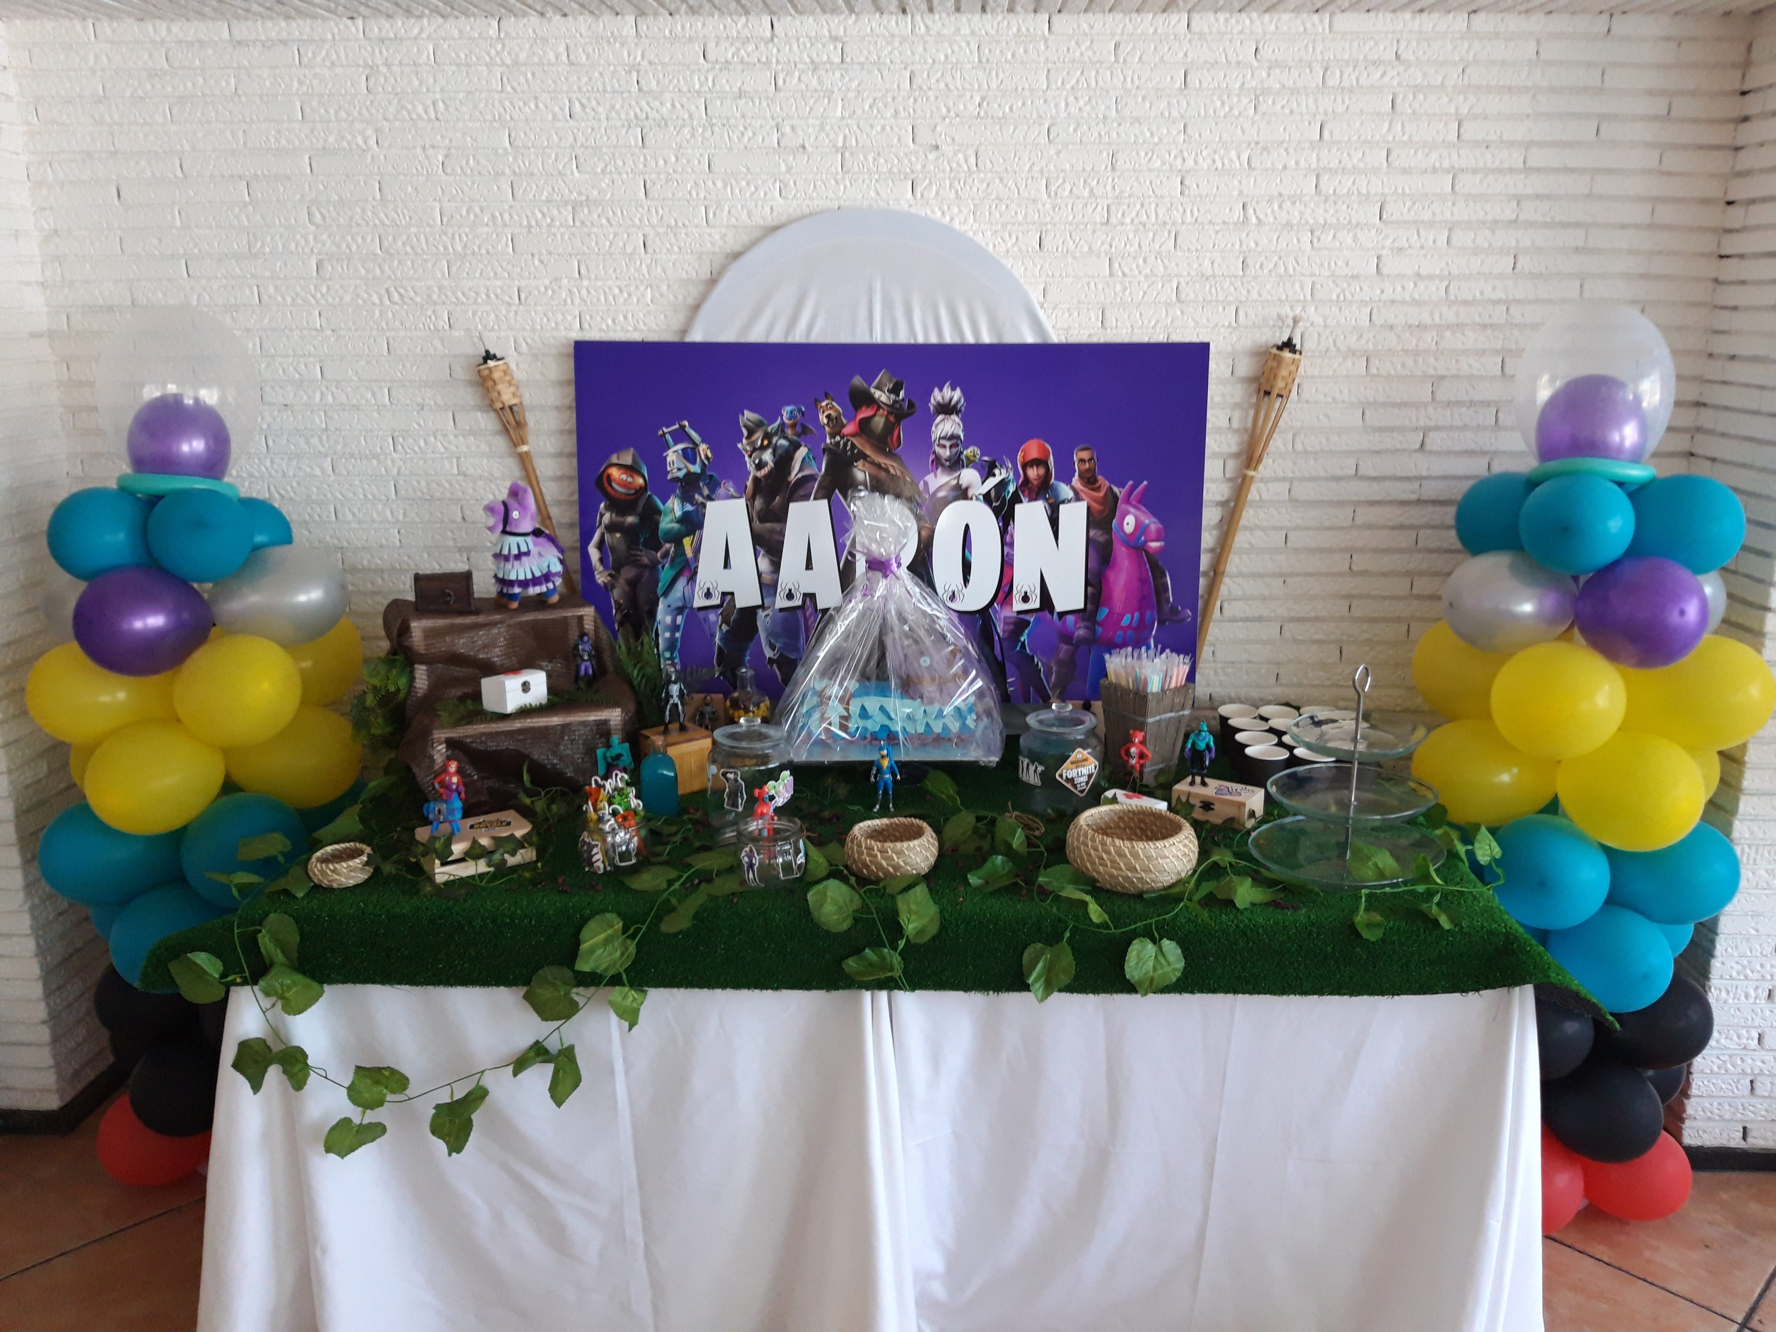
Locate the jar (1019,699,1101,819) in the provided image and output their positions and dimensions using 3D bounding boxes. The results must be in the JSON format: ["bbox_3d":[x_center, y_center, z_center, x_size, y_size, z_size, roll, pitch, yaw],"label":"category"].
[{"bbox_3d":[0.282,0.148,2.181,0.135,0.185,0.135,0,14,0],"label":"jar"}]

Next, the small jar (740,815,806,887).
[{"bbox_3d":[-0.167,0.272,1.921,0.095,0.075,0.095,0,14,0],"label":"small jar"}]

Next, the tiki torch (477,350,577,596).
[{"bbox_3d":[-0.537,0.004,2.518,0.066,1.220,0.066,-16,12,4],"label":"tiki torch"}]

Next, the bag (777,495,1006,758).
[{"bbox_3d":[0.006,-0.084,2.321,0.375,0.437,0.300,0,14,0],"label":"bag"}]

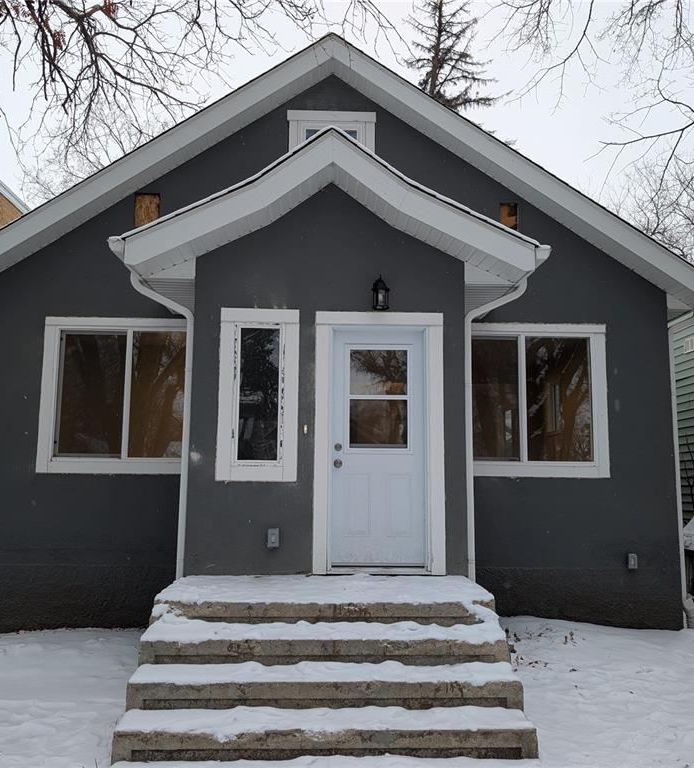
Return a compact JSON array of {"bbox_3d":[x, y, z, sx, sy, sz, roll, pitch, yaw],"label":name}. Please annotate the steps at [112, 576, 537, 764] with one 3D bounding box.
[{"bbox_3d":[-0.141,1.839,4.862,2.355,0.726,1.876,1,-7,-1],"label":"steps"}]

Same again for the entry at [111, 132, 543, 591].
[{"bbox_3d":[-0.161,-0.181,6.561,3.620,3.741,1.874,1,-7,-1],"label":"entry"}]

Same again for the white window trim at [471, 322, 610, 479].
[{"bbox_3d":[1.919,0.167,7.516,1.725,1.641,0.100,1,-7,-1],"label":"white window trim"}]

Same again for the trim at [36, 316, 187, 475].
[{"bbox_3d":[-2.325,0.114,7.409,1.725,1.632,0.100,1,-7,-1],"label":"trim"}]

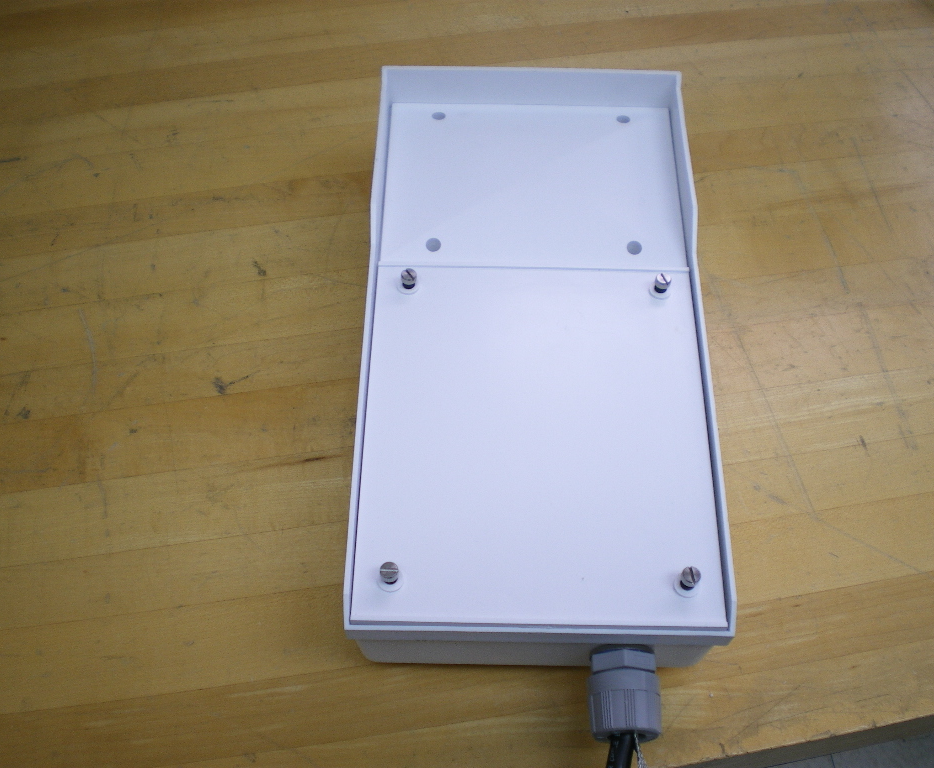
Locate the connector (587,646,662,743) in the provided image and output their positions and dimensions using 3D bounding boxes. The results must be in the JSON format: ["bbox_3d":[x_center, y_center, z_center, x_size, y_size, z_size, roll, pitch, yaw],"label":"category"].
[{"bbox_3d":[0.074,0.145,0.497,0.034,0.034,0.038,1,59,0],"label":"connector"}]

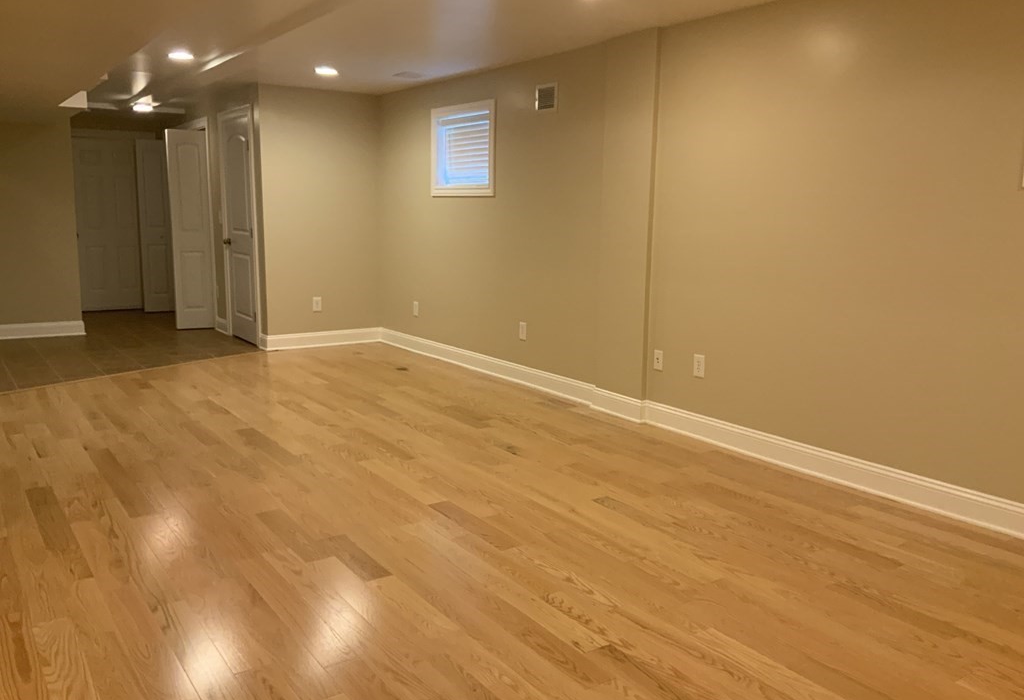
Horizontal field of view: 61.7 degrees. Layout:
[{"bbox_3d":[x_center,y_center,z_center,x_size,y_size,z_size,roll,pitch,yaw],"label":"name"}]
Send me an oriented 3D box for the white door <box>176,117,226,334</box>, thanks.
[{"bbox_3d":[-3.184,-1.184,8.584,0.390,2.000,0.045,-3,10,-20],"label":"white door"}]

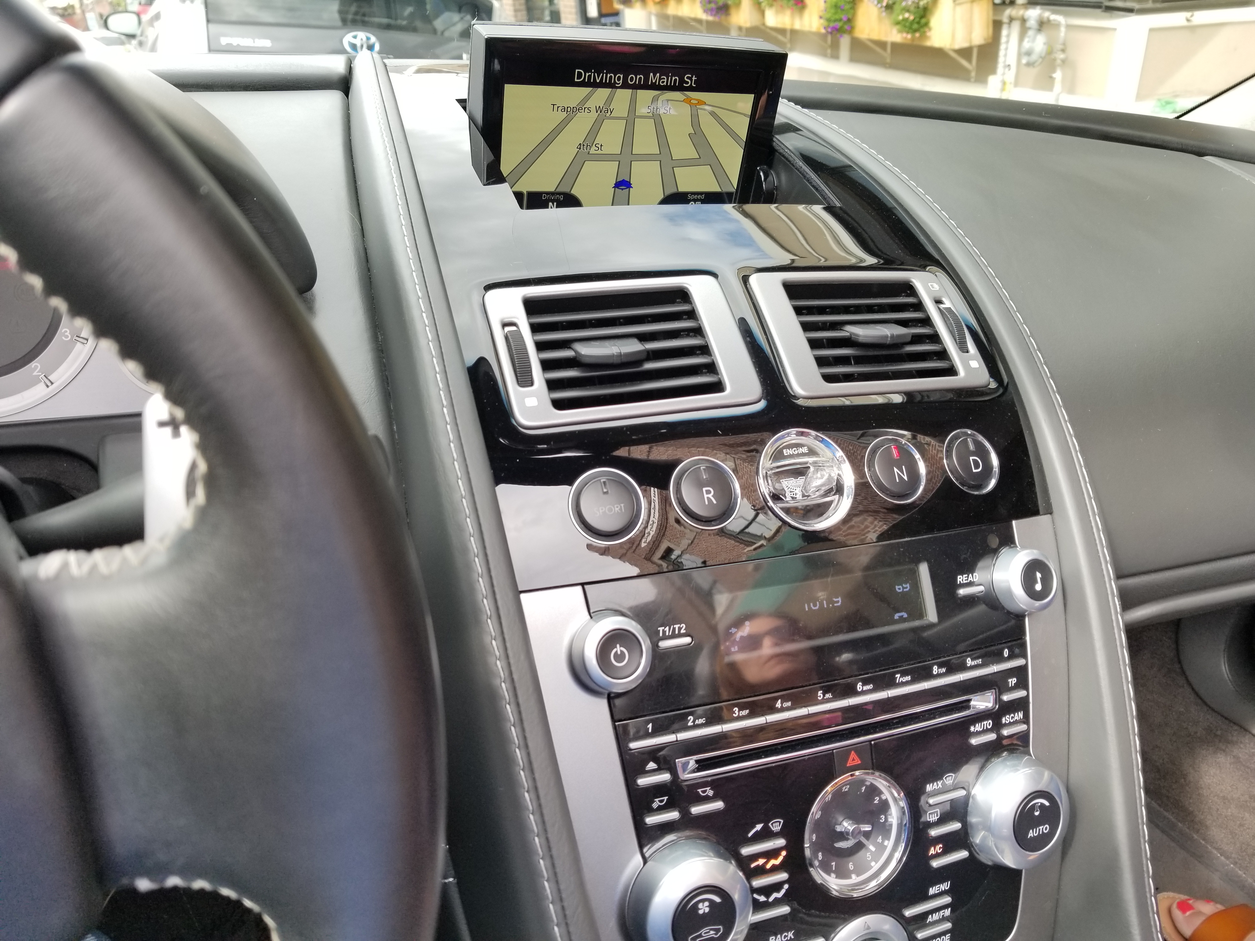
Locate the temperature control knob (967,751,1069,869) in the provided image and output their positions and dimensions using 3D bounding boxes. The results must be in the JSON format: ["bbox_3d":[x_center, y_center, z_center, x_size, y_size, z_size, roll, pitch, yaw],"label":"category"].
[{"bbox_3d":[0.157,0.138,0.376,0.041,0.041,0.018,-6,1,-20],"label":"temperature control knob"}]

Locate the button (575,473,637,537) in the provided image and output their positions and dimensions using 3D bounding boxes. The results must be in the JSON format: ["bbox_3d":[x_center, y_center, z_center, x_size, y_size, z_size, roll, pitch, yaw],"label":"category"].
[{"bbox_3d":[-0.007,0.013,0.347,0.022,0.022,0.007,-6,-13,-20],"label":"button"}]

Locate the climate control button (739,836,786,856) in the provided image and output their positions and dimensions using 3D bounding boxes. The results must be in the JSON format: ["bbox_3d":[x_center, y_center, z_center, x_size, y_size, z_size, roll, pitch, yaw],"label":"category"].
[{"bbox_3d":[0.050,0.139,0.347,0.019,0.004,0.004,-6,0,-20],"label":"climate control button"}]

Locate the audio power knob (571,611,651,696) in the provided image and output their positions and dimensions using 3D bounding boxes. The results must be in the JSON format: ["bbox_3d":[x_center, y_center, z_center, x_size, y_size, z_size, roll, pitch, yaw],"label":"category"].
[{"bbox_3d":[-0.005,0.064,0.330,0.027,0.027,0.013,-6,-7,-20],"label":"audio power knob"}]

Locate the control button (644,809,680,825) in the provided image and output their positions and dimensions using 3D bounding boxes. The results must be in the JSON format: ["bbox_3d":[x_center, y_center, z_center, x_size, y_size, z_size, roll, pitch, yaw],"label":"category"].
[{"bbox_3d":[0.013,0.123,0.335,0.014,0.003,0.004,-6,0,-20],"label":"control button"}]

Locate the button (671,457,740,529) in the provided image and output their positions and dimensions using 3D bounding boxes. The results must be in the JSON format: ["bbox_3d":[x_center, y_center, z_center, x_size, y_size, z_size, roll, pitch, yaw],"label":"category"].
[{"bbox_3d":[0.030,0.009,0.362,0.029,0.029,0.008,-6,-14,-20],"label":"button"}]

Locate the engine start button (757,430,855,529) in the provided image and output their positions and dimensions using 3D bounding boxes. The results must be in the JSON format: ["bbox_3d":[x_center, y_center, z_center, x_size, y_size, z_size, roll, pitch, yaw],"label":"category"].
[{"bbox_3d":[0.072,0.003,0.375,0.042,0.042,0.011,-6,-15,-20],"label":"engine start button"}]

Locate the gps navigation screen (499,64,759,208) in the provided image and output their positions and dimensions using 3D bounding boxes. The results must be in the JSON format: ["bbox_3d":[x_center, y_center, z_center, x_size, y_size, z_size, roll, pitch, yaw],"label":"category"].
[{"bbox_3d":[0.000,-0.180,0.518,0.143,0.080,0.014,-6,36,-20],"label":"gps navigation screen"}]

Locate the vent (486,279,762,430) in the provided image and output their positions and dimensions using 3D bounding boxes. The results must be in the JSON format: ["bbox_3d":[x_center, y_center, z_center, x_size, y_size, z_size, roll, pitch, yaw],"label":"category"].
[{"bbox_3d":[-0.002,-0.046,0.385,0.103,0.022,0.067,-8,64,-21],"label":"vent"}]

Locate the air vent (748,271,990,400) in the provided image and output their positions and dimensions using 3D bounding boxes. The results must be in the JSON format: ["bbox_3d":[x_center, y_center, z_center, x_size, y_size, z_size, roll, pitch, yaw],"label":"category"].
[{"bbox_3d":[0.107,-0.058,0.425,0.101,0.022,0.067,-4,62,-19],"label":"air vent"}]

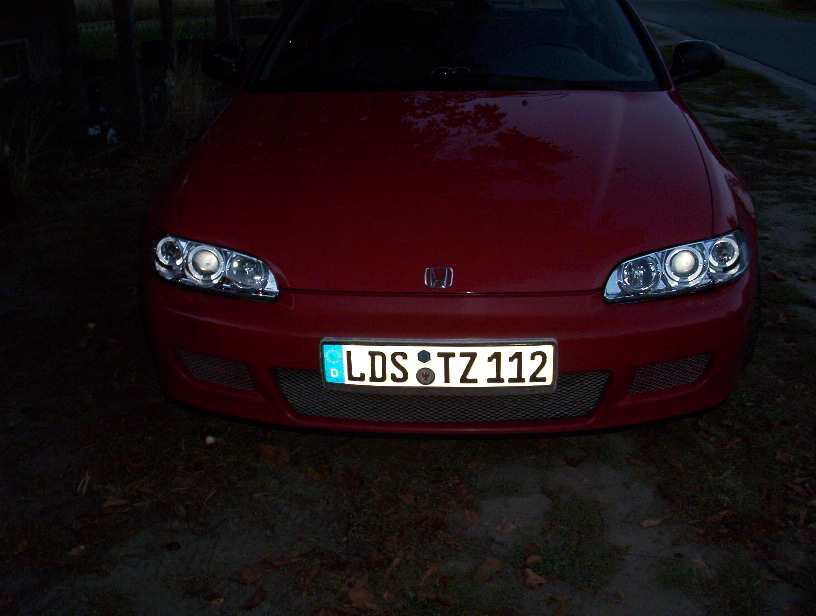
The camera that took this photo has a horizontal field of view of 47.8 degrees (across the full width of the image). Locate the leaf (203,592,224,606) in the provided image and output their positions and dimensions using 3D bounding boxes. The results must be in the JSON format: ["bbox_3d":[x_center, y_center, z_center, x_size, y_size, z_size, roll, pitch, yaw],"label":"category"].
[{"bbox_3d":[-0.422,0.623,1.994,0.048,0.015,0.036,0,22,5],"label":"leaf"}]

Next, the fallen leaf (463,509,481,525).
[{"bbox_3d":[0.156,0.503,2.260,0.035,0.015,0.068,-13,25,-28],"label":"fallen leaf"}]

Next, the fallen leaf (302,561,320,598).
[{"bbox_3d":[-0.215,0.595,2.052,0.035,0.015,0.100,4,22,12],"label":"fallen leaf"}]

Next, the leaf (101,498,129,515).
[{"bbox_3d":[-0.703,0.478,2.213,0.065,0.018,0.053,-13,24,-29],"label":"leaf"}]

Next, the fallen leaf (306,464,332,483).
[{"bbox_3d":[-0.225,0.420,2.346,0.052,0.018,0.085,-19,27,-38],"label":"fallen leaf"}]

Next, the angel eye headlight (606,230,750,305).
[{"bbox_3d":[0.639,-0.105,2.166,0.385,0.125,0.280,0,22,5],"label":"angel eye headlight"}]

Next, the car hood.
[{"bbox_3d":[0.109,-0.360,2.539,1.400,0.330,1.030,0,22,5],"label":"car hood"}]

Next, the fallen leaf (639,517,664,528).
[{"bbox_3d":[0.563,0.495,2.127,0.064,0.018,0.021,-11,23,-24],"label":"fallen leaf"}]

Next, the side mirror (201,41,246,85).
[{"bbox_3d":[-0.644,-0.878,3.308,0.180,0.140,0.120,1,21,4],"label":"side mirror"}]

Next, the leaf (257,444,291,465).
[{"bbox_3d":[-0.374,0.397,2.553,0.088,0.020,0.080,0,22,5],"label":"leaf"}]

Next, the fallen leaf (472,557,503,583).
[{"bbox_3d":[0.170,0.560,1.971,0.041,0.018,0.094,12,25,30],"label":"fallen leaf"}]

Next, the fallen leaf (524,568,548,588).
[{"bbox_3d":[0.269,0.570,1.943,0.046,0.018,0.065,-16,26,-35],"label":"fallen leaf"}]

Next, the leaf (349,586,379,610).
[{"bbox_3d":[-0.099,0.618,1.987,0.062,0.018,0.068,0,22,5],"label":"leaf"}]

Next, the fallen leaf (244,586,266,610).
[{"bbox_3d":[-0.314,0.597,1.894,0.030,0.018,0.073,9,23,23],"label":"fallen leaf"}]

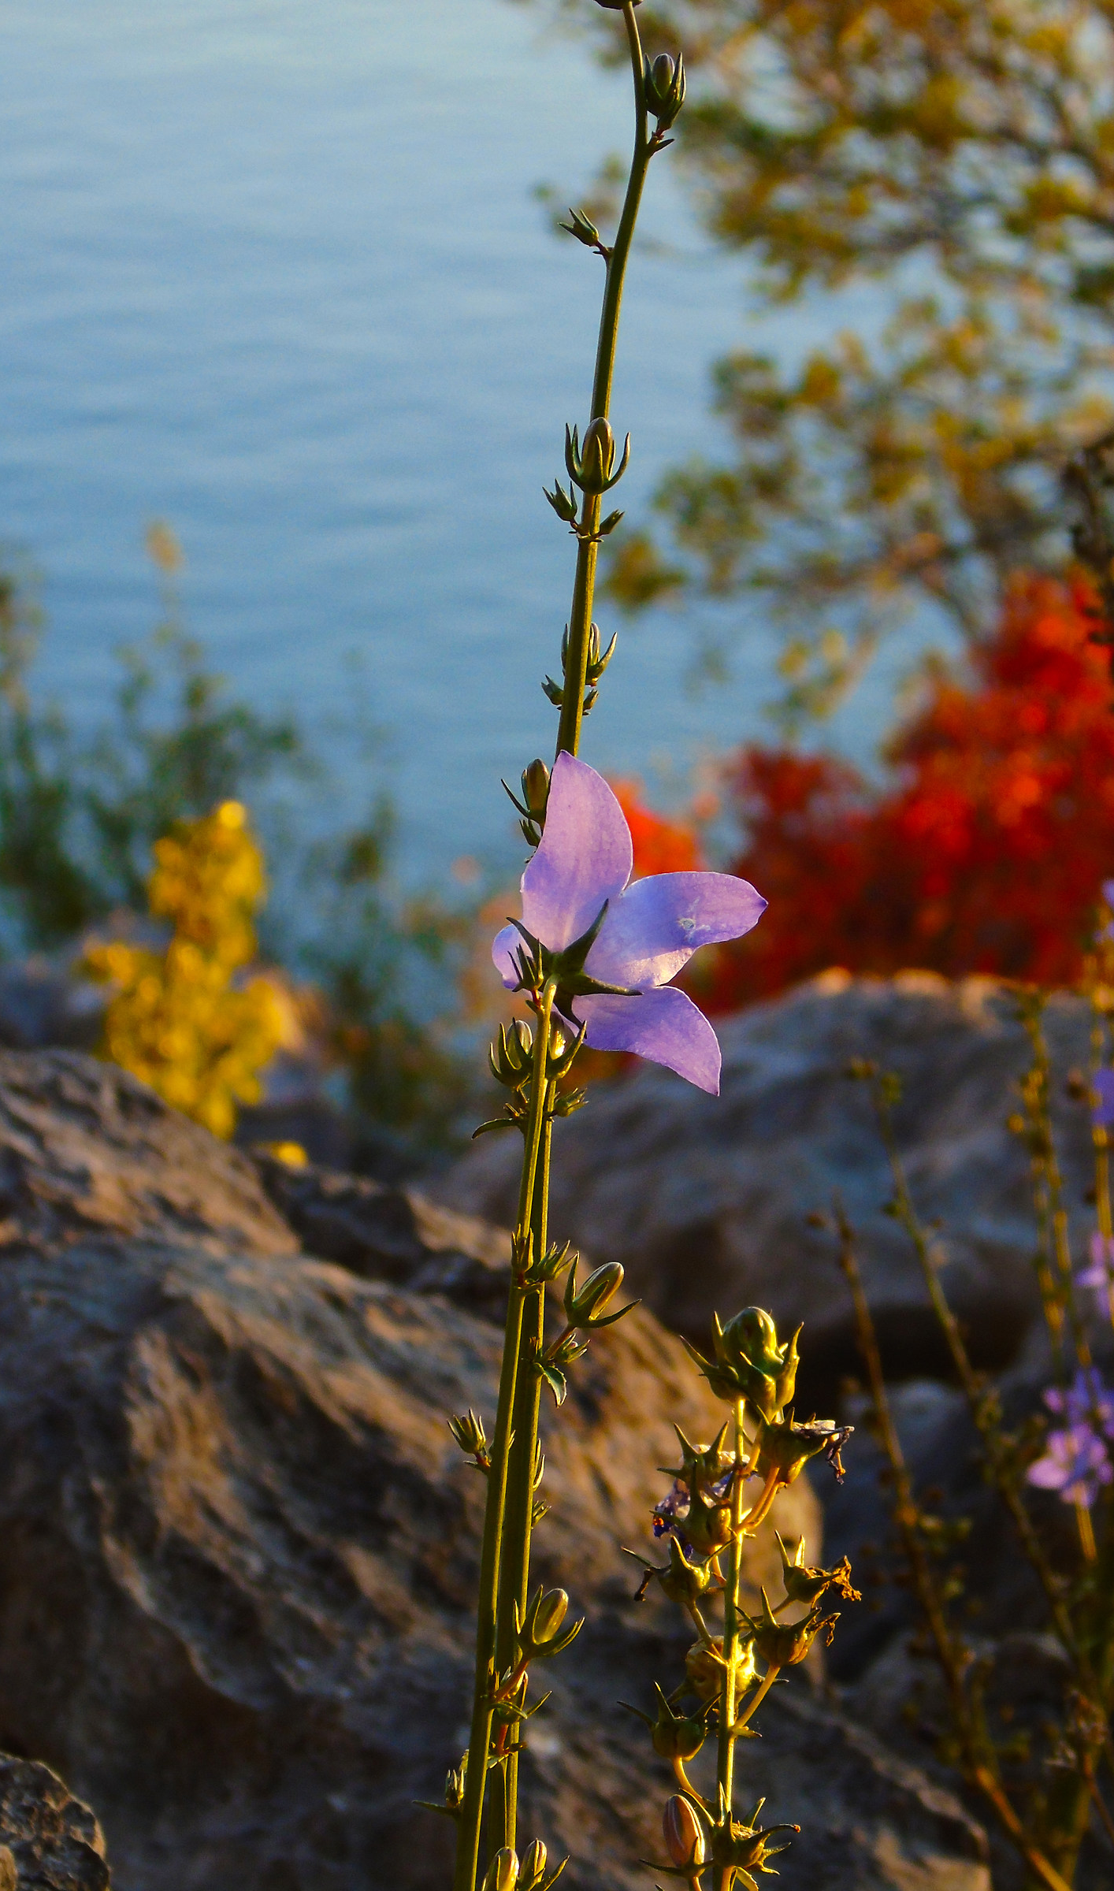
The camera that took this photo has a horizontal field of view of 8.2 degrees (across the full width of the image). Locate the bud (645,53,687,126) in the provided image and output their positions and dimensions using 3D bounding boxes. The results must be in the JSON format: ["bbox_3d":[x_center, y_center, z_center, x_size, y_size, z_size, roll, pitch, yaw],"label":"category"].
[{"bbox_3d":[0.015,-0.116,1.050,0.006,0.010,0.006,4,6,0],"label":"bud"}]

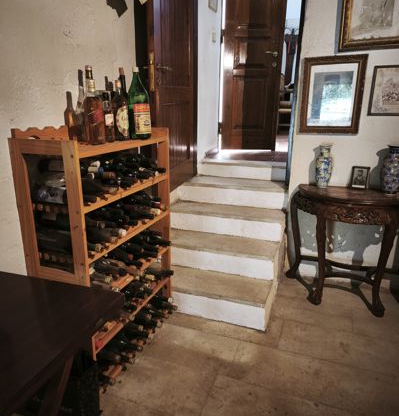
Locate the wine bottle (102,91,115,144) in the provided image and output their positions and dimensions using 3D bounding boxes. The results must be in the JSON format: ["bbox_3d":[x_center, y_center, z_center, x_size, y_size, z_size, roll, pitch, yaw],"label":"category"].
[{"bbox_3d":[-0.424,-0.437,1.696,0.052,0.236,0.052,-4,16,-13],"label":"wine bottle"}]

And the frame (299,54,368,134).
[{"bbox_3d":[0.818,-0.689,2.181,0.358,0.457,0.030,6,17,19],"label":"frame"}]

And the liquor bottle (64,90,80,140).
[{"bbox_3d":[-0.568,-0.395,1.567,0.058,0.223,0.058,-5,17,-19],"label":"liquor bottle"}]

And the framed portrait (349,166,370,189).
[{"bbox_3d":[1.003,-0.186,2.201,0.093,0.136,0.030,6,7,19],"label":"framed portrait"}]

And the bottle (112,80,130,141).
[{"bbox_3d":[-0.389,-0.483,1.764,0.080,0.288,0.080,-3,16,-12],"label":"bottle"}]

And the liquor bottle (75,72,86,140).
[{"bbox_3d":[-0.533,-0.461,1.629,0.069,0.317,0.069,-5,17,-17],"label":"liquor bottle"}]

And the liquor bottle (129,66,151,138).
[{"bbox_3d":[-0.317,-0.543,1.846,0.113,0.358,0.113,-6,17,-21],"label":"liquor bottle"}]

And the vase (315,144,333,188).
[{"bbox_3d":[0.790,-0.259,2.233,0.101,0.270,0.101,6,17,19],"label":"vase"}]

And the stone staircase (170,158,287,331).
[{"bbox_3d":[0.189,0.104,2.763,0.952,0.672,1.636,6,17,19],"label":"stone staircase"}]

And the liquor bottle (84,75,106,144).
[{"bbox_3d":[-0.469,-0.445,1.546,0.087,0.331,0.087,-11,19,-35],"label":"liquor bottle"}]

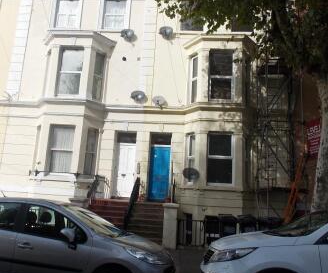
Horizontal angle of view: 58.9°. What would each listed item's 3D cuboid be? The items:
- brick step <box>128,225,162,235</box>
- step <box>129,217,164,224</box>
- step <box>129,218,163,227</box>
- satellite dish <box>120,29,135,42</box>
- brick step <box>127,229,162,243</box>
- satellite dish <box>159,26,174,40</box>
[{"bbox_3d":[-0.517,2.805,8.942,1.160,0.157,0.290,2,-11,4],"label":"brick step"},{"bbox_3d":[-0.504,2.705,9.235,1.180,0.157,0.290,2,-11,4],"label":"step"},{"bbox_3d":[-0.518,2.815,9.579,1.220,0.170,0.290,2,-10,2],"label":"step"},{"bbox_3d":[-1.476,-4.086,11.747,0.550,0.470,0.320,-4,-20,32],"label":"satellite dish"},{"bbox_3d":[-0.529,2.905,8.649,1.140,0.157,0.290,2,-11,4],"label":"brick step"},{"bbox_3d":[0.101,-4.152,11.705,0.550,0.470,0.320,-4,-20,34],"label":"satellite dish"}]

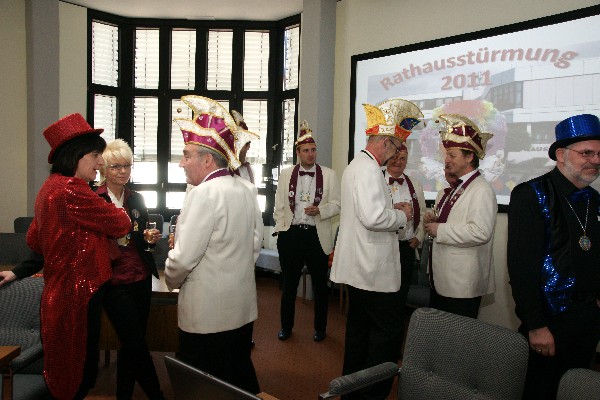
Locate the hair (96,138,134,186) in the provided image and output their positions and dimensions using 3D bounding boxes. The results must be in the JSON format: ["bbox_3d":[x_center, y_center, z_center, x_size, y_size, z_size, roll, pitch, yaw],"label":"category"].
[{"bbox_3d":[-1.071,-0.221,2.620,0.210,0.260,0.230,-1,4,-36],"label":"hair"}]

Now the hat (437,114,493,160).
[{"bbox_3d":[1.125,-0.424,3.050,0.340,0.290,0.220,2,3,4],"label":"hat"}]

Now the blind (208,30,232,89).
[{"bbox_3d":[-1.043,-1.819,5.850,0.320,0.790,0.060,2,3,1],"label":"blind"}]

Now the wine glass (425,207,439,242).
[{"bbox_3d":[0.836,0.139,2.850,0.068,0.205,0.068,5,3,0],"label":"wine glass"}]

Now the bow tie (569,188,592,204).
[{"bbox_3d":[1.220,-0.014,1.950,0.125,0.065,0.040,1,4,-13],"label":"bow tie"}]

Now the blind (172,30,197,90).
[{"bbox_3d":[-1.517,-1.827,5.850,0.320,0.790,0.060,2,3,1],"label":"blind"}]

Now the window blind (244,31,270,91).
[{"bbox_3d":[-0.562,-1.810,5.850,0.320,0.790,0.060,2,3,1],"label":"window blind"}]

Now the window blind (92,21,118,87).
[{"bbox_3d":[-2.466,-1.849,5.700,0.330,0.790,0.060,-2,5,-44],"label":"window blind"}]

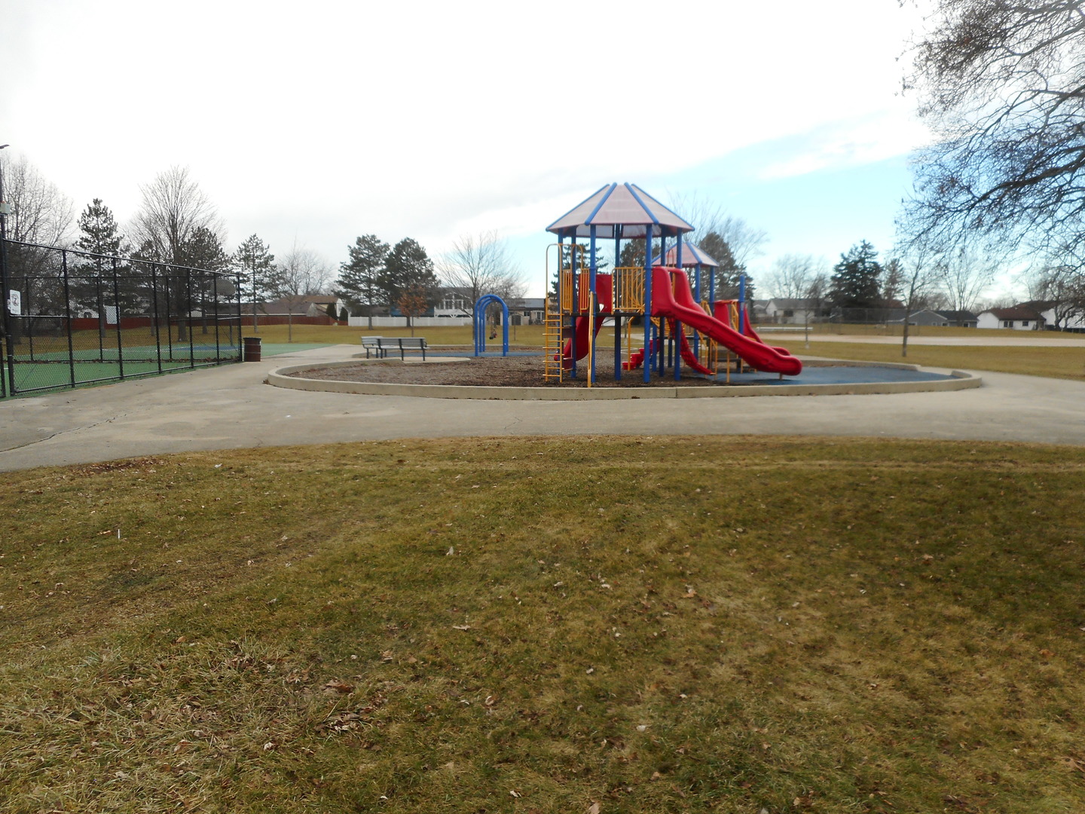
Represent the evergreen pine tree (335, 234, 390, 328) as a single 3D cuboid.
[{"bbox_3d":[-23.678,-16.435,103.000,7.000,12.500,7.000,0,6,0],"label":"evergreen pine tree"}]

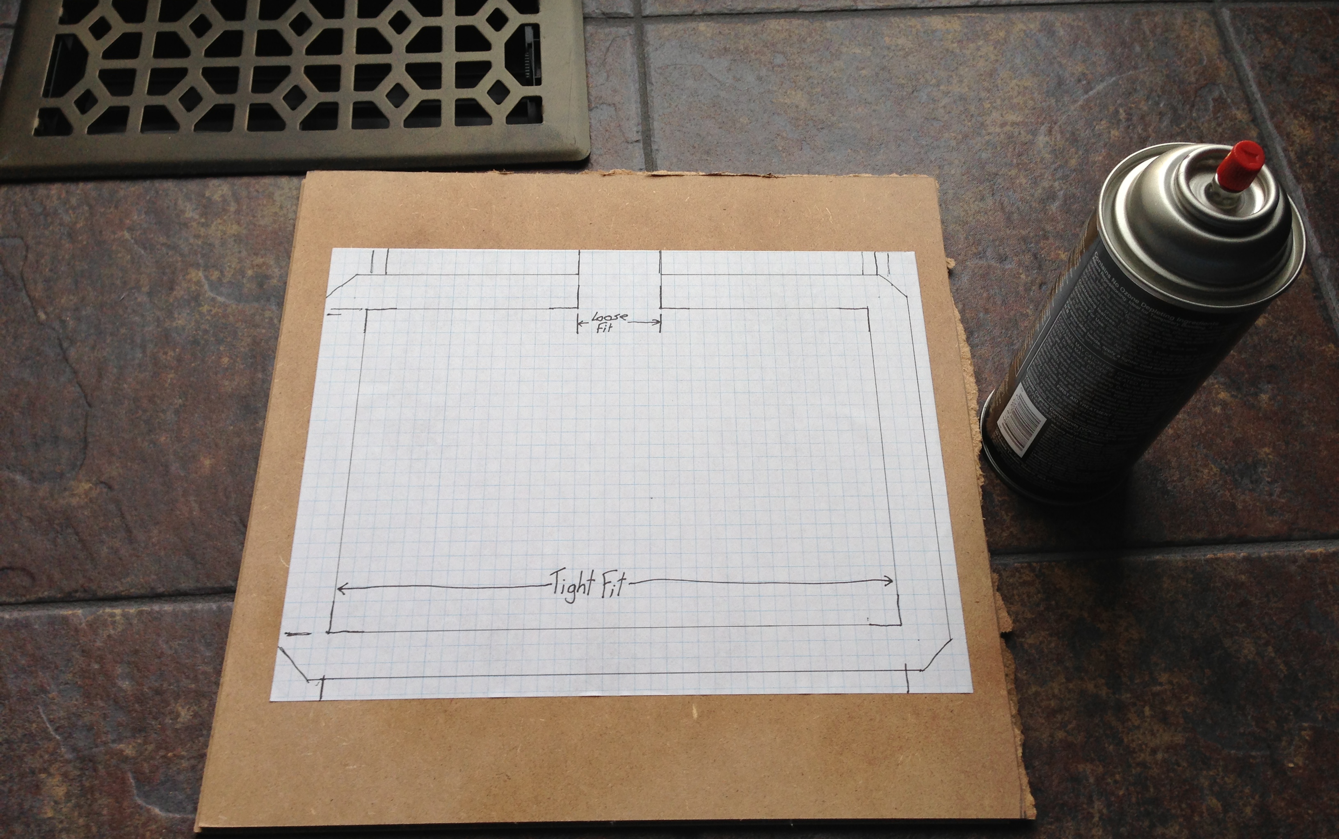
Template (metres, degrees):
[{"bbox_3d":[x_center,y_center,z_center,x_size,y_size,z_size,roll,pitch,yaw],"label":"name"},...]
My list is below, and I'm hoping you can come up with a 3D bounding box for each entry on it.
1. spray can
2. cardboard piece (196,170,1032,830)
[{"bbox_3d":[0.178,-0.037,0.489,0.069,0.199,0.069,1,62,-2],"label":"spray can"},{"bbox_3d":[-0.021,0.017,0.561,0.320,0.006,0.313,0,62,-2],"label":"cardboard piece"}]

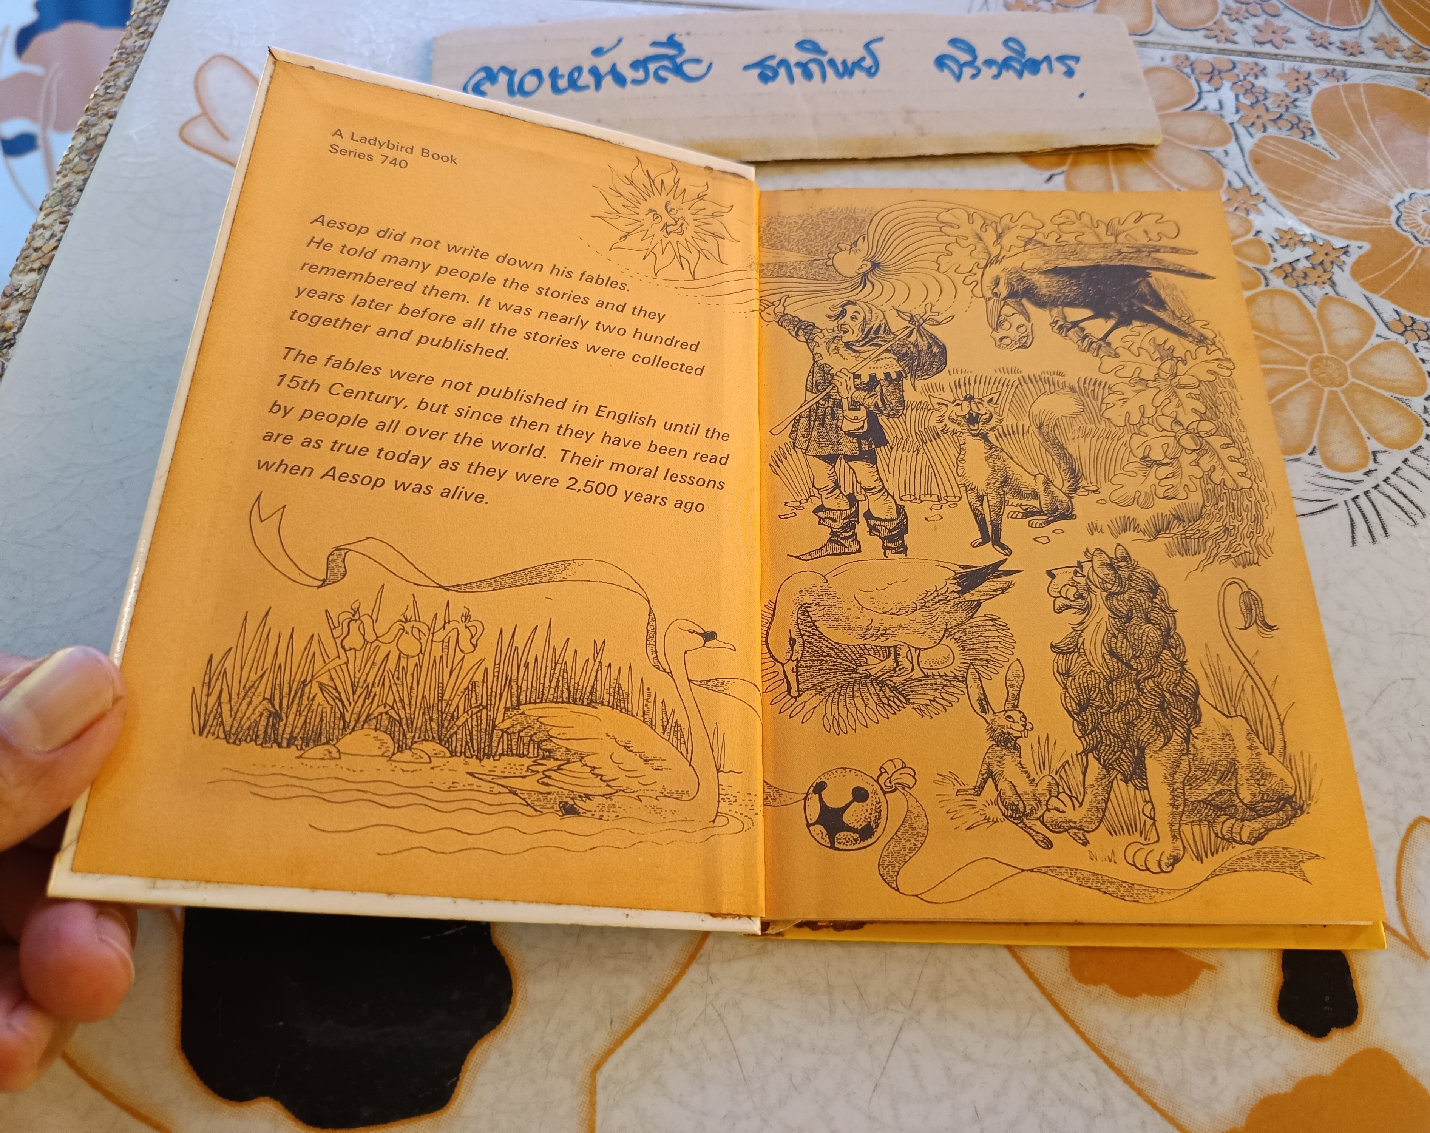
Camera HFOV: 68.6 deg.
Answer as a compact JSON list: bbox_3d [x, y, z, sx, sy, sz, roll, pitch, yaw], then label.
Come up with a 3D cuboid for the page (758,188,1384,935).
[{"bbox_3d":[0.067,-0.013,0.229,0.114,0.007,0.172,0,67,1],"label":"page"}]

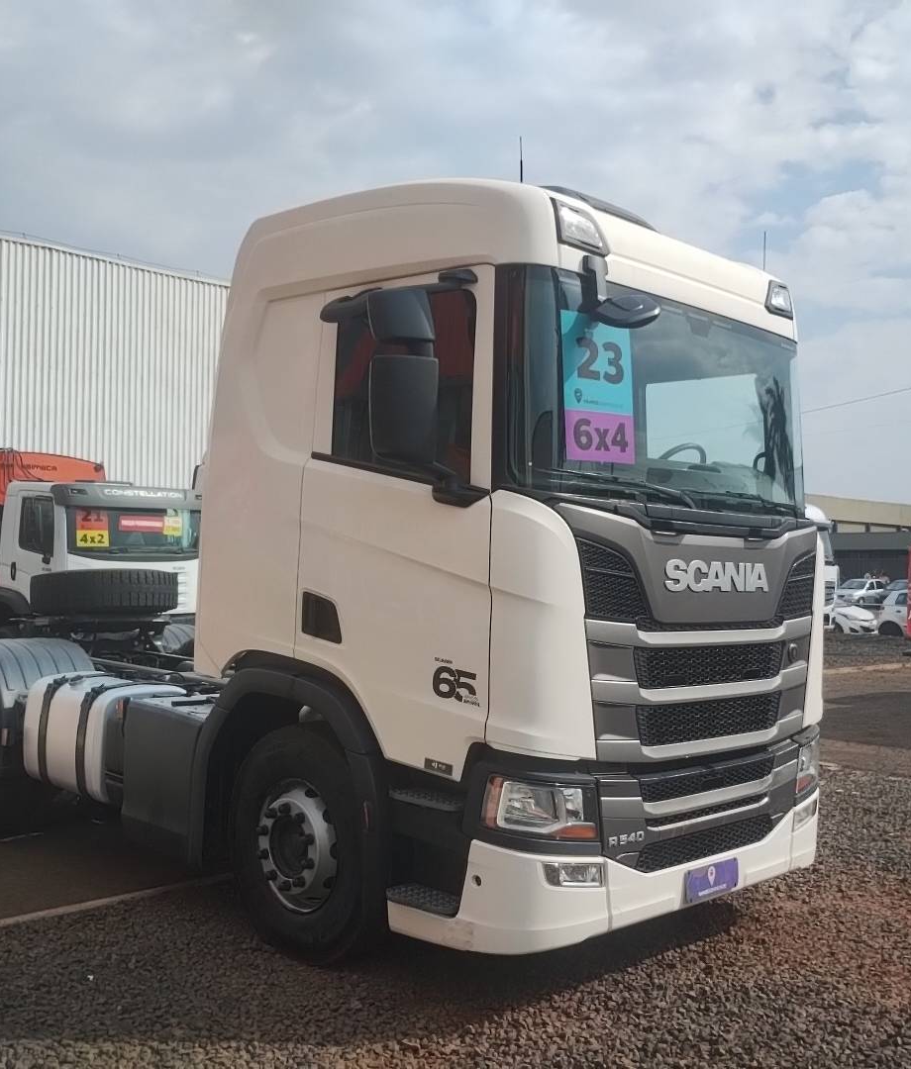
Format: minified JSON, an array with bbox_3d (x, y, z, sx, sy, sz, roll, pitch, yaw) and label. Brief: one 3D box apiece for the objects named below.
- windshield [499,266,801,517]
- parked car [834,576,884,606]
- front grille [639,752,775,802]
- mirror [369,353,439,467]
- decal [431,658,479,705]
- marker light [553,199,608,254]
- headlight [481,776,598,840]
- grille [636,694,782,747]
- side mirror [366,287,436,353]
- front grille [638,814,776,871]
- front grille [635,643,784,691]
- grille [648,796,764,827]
[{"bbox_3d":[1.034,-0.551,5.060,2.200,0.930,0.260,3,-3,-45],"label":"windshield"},{"bbox_3d":[19.691,2.914,56.368,4.100,1.440,1.660,3,-4,-44],"label":"parked car"},{"bbox_3d":[1.097,1.061,5.056,0.081,0.106,1.071,-1,-3,45],"label":"front grille"},{"bbox_3d":[-0.201,-0.481,4.468,0.242,0.409,0.141,3,-3,-33],"label":"mirror"},{"bbox_3d":[-0.001,0.555,4.335,0.015,0.165,0.260,3,-3,-45],"label":"decal"},{"bbox_3d":[0.500,-1.234,4.651,0.315,0.200,0.110,3,-3,-45],"label":"marker light"},{"bbox_3d":[0.330,1.034,4.310,0.430,0.230,0.220,3,-3,-45],"label":"headlight"},{"bbox_3d":[1.110,0.787,4.909,1.120,0.180,0.080,3,-3,-45],"label":"grille"},{"bbox_3d":[-0.204,-0.803,4.375,0.220,0.250,0.160,3,-3,-45],"label":"side mirror"},{"bbox_3d":[1.092,1.343,5.045,0.081,0.126,1.081,-1,-3,45],"label":"front grille"},{"bbox_3d":[1.116,0.552,4.916,1.170,0.180,0.080,3,-3,-45],"label":"front grille"},{"bbox_3d":[1.098,1.206,5.046,0.071,0.061,0.970,-1,-3,45],"label":"grille"}]

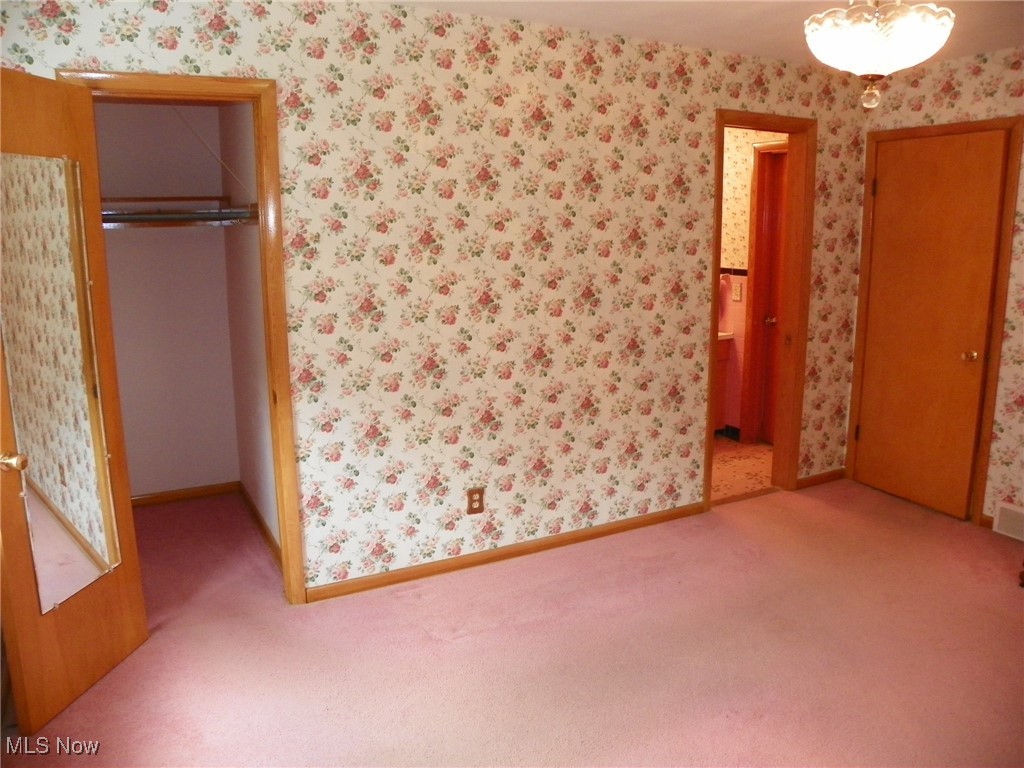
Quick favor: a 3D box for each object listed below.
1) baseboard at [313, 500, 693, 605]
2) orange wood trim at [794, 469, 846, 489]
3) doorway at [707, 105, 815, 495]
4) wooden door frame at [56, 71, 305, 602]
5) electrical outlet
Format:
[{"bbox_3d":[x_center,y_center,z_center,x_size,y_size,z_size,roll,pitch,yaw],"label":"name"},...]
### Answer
[{"bbox_3d":[0.094,0.789,3.723,2.170,0.068,0.018,-6,13,-27],"label":"baseboard"},{"bbox_3d":[1.886,0.585,4.643,0.410,0.068,0.018,-6,13,-27],"label":"orange wood trim"},{"bbox_3d":[1.338,-0.378,4.236,0.735,2.127,0.135,-6,13,-27],"label":"doorway"},{"bbox_3d":[-1.226,-0.071,2.923,0.719,2.100,0.135,-6,13,-27],"label":"wooden door frame"},{"bbox_3d":[-0.165,0.540,3.535,0.079,0.119,0.010,-6,13,-27],"label":"electrical outlet"}]

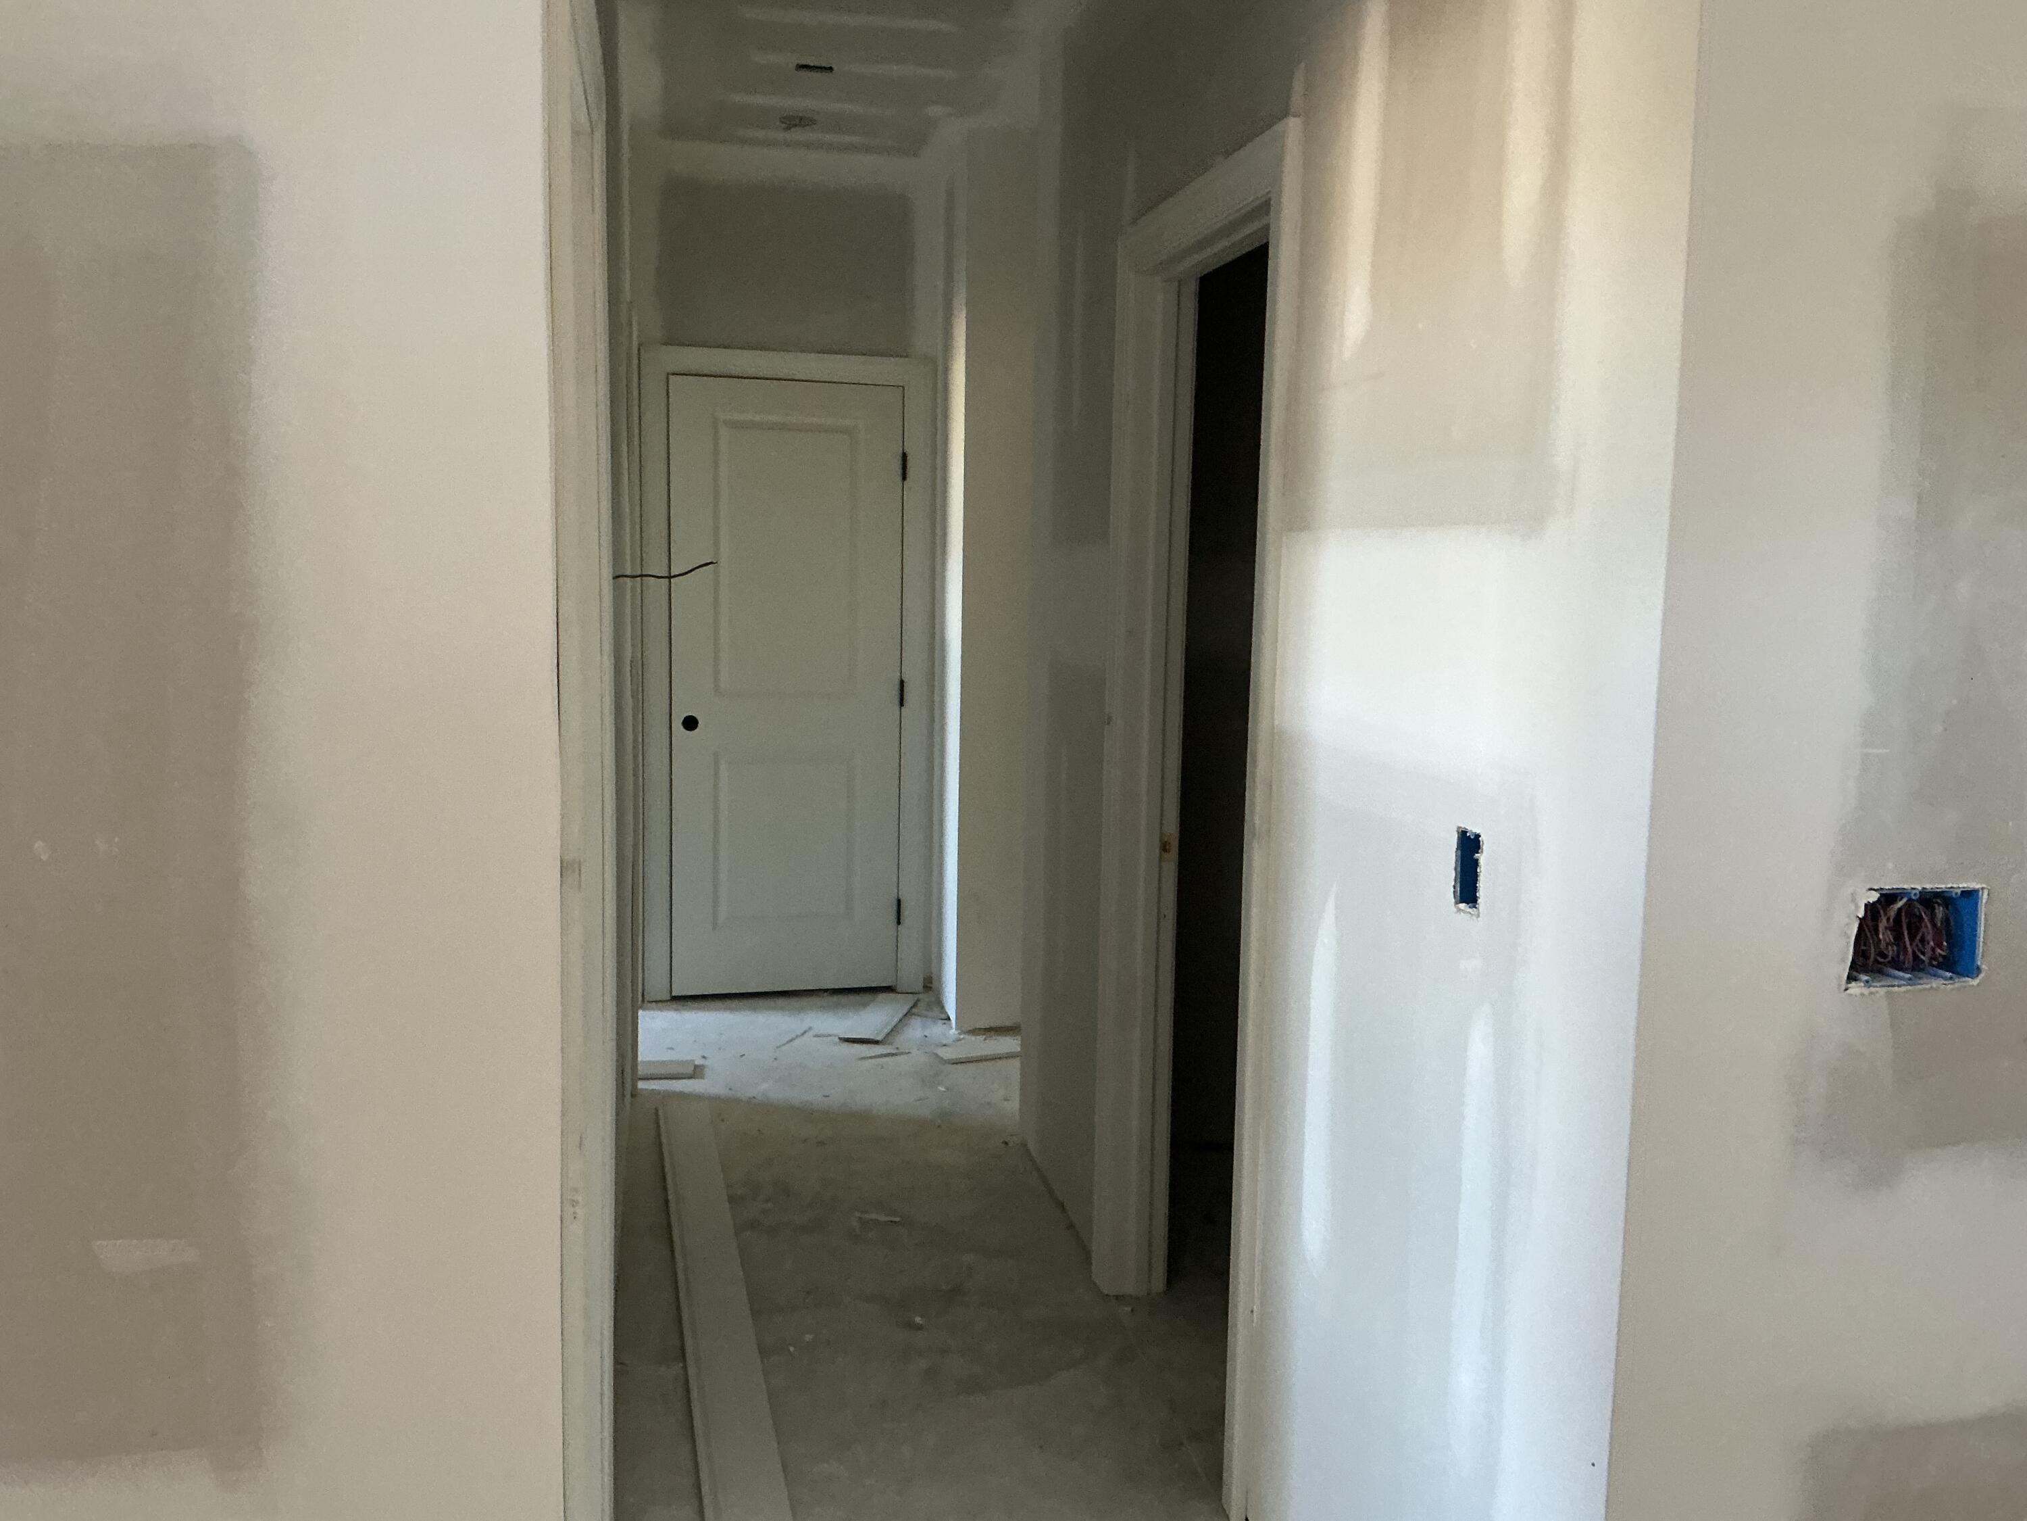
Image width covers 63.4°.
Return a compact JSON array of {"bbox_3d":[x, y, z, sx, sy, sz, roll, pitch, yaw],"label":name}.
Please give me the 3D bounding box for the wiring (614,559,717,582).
[{"bbox_3d":[-0.620,-0.335,2.896,0.190,0.034,0.022,0,7,-12],"label":"wiring"}]

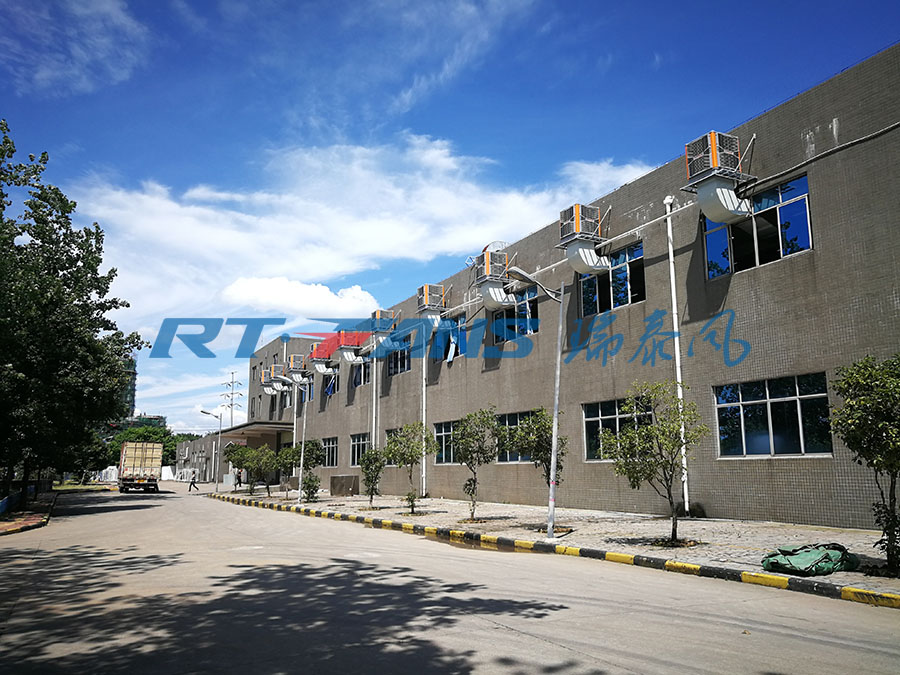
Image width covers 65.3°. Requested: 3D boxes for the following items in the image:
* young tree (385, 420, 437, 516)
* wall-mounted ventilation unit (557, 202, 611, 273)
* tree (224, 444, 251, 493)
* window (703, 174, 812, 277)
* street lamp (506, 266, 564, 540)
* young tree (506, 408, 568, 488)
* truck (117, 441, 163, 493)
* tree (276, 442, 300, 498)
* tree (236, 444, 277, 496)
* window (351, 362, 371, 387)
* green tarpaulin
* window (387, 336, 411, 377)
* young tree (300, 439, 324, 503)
[{"bbox_3d":[-1.302,4.308,23.063,1.714,2.884,1.628,1,-11,-3],"label":"young tree"},{"bbox_3d":[4.794,-3.407,25.415,1.468,2.382,1.454,6,-12,-27],"label":"wall-mounted ventilation unit"},{"bbox_3d":[-15.256,9.487,50.398,1.768,3.264,1.768,6,-12,-27],"label":"tree"},{"bbox_3d":[8.534,-2.983,19.687,0.150,2.064,3.504,6,-12,-27],"label":"window"},{"bbox_3d":[1.822,1.400,15.793,1.628,5.958,0.320,11,-15,-26],"label":"street lamp"},{"bbox_3d":[2.166,3.238,17.430,1.469,2.992,1.469,0,-11,0],"label":"young tree"},{"bbox_3d":[-23.732,9.898,53.773,2.500,3.600,9.000,5,-12,-26],"label":"truck"},{"bbox_3d":[-8.478,7.088,37.121,1.292,2.924,1.292,6,-12,-27],"label":"tree"},{"bbox_3d":[-11.772,8.203,43.592,1.972,3.196,1.972,6,-12,-27],"label":"tree"},{"bbox_3d":[-5.922,2.223,47.037,0.150,1.981,3.504,6,-12,-27],"label":"window"},{"bbox_3d":[5.168,3.162,10.064,1.320,0.300,0.850,-5,-12,26],"label":"green tarpaulin"},{"bbox_3d":[-3.135,1.207,42.843,0.150,2.150,3.595,5,-12,-27],"label":"window"},{"bbox_3d":[-6.587,6.425,33.879,1.197,2.992,1.197,6,-12,-27],"label":"young tree"}]

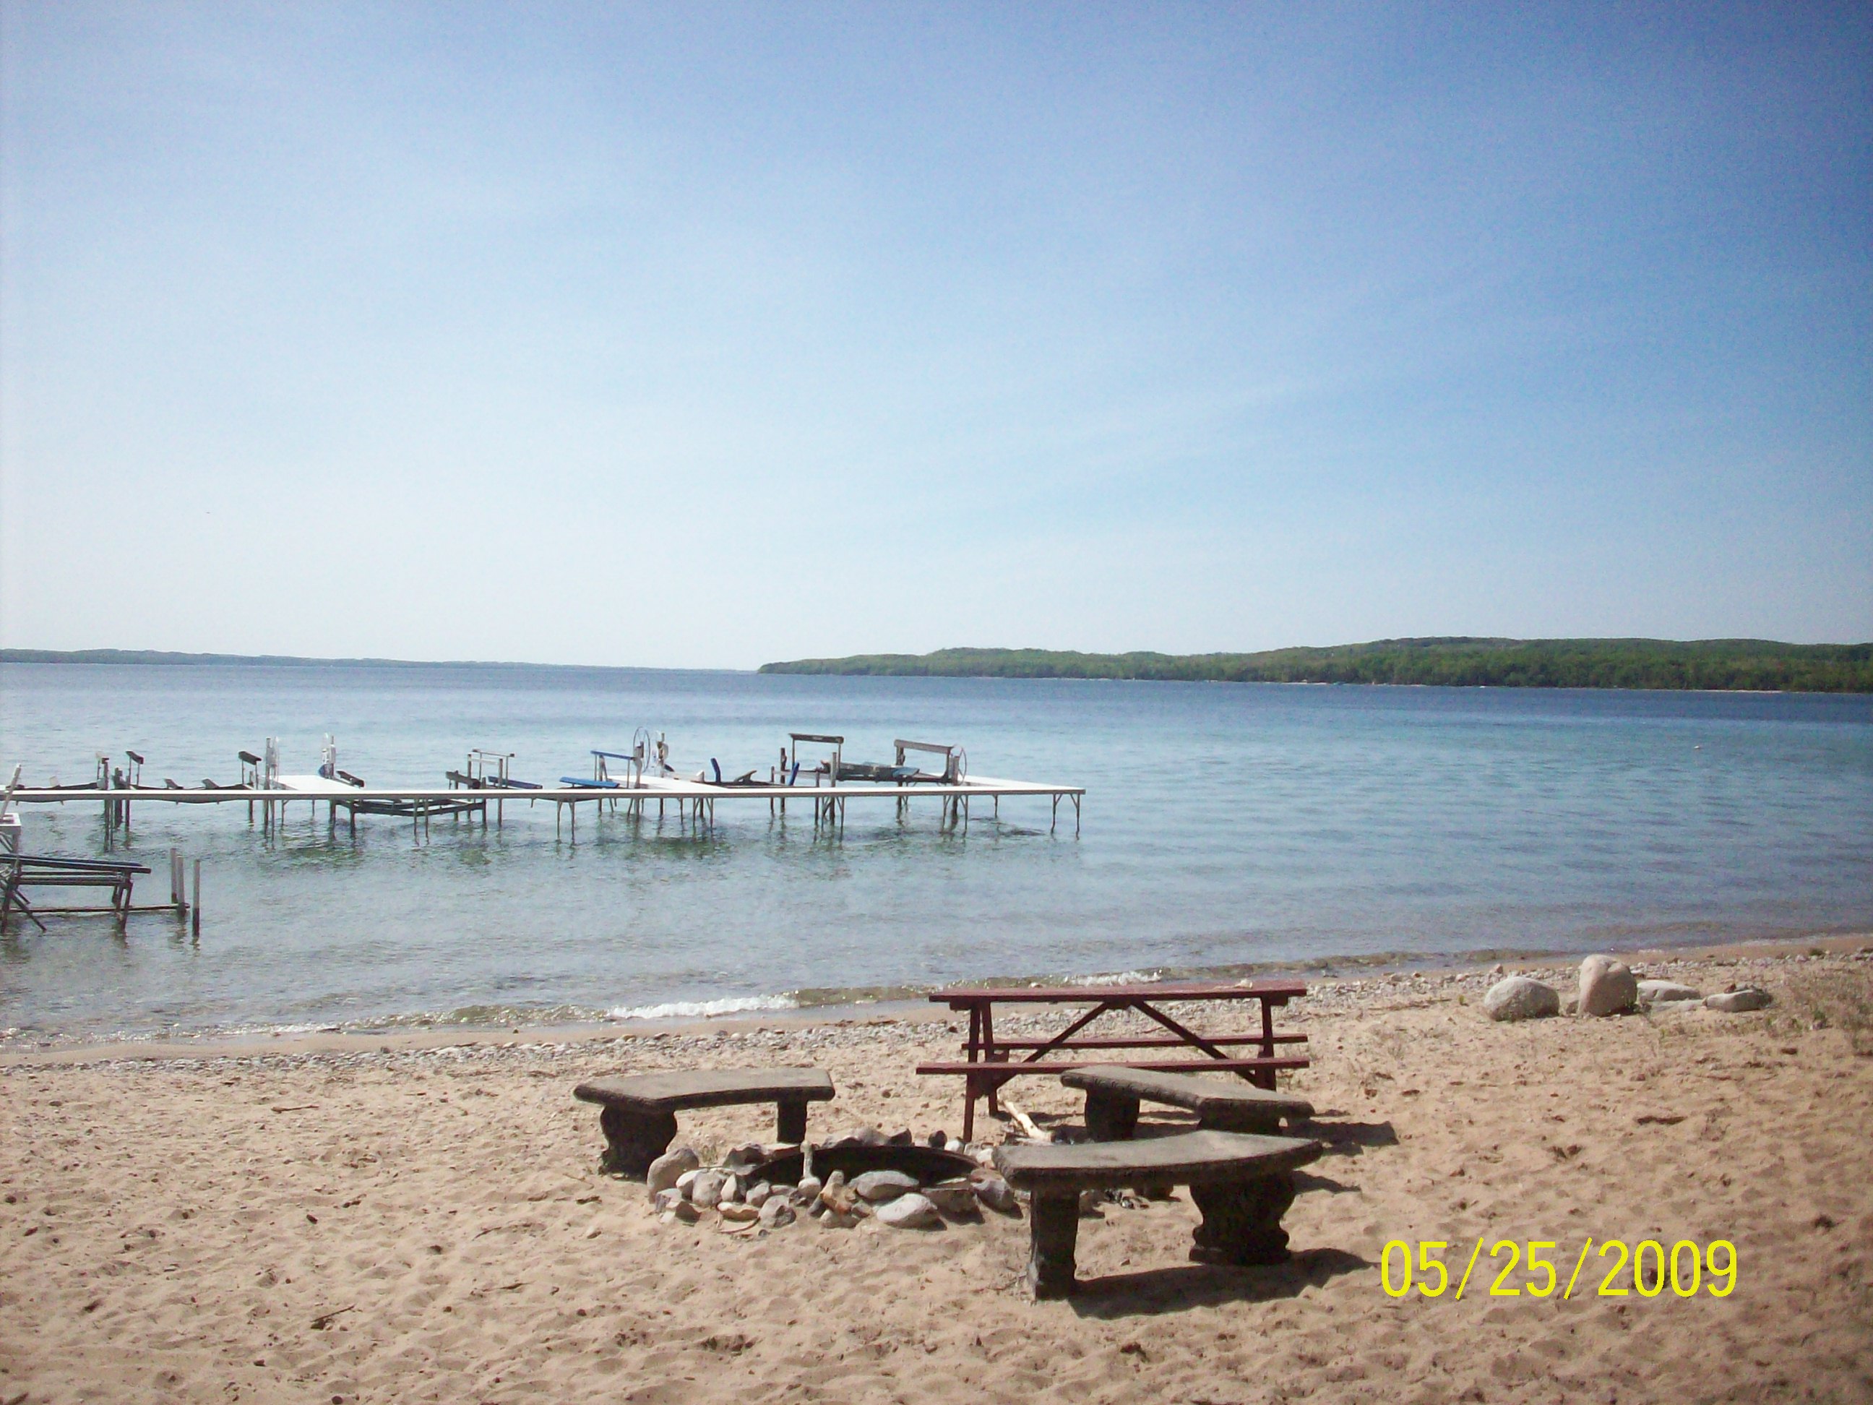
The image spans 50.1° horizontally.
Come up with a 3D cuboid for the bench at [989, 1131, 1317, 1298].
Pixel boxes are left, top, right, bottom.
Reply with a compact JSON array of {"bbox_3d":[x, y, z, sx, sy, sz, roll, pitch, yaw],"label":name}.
[{"bbox_3d":[0.701,1.655,6.508,1.260,0.405,0.520,3,-3,-32],"label":"bench"}]

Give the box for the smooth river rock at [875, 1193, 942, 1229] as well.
[{"bbox_3d":[-0.104,1.896,7.477,0.245,0.130,0.180,1,1,-1],"label":"smooth river rock"}]

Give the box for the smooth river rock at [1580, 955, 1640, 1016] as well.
[{"bbox_3d":[5.390,2.264,16.050,0.475,0.480,0.420,1,1,19],"label":"smooth river rock"}]

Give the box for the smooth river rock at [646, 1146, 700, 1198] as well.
[{"bbox_3d":[-1.096,1.955,8.334,0.220,0.200,0.170,1,1,-7],"label":"smooth river rock"}]

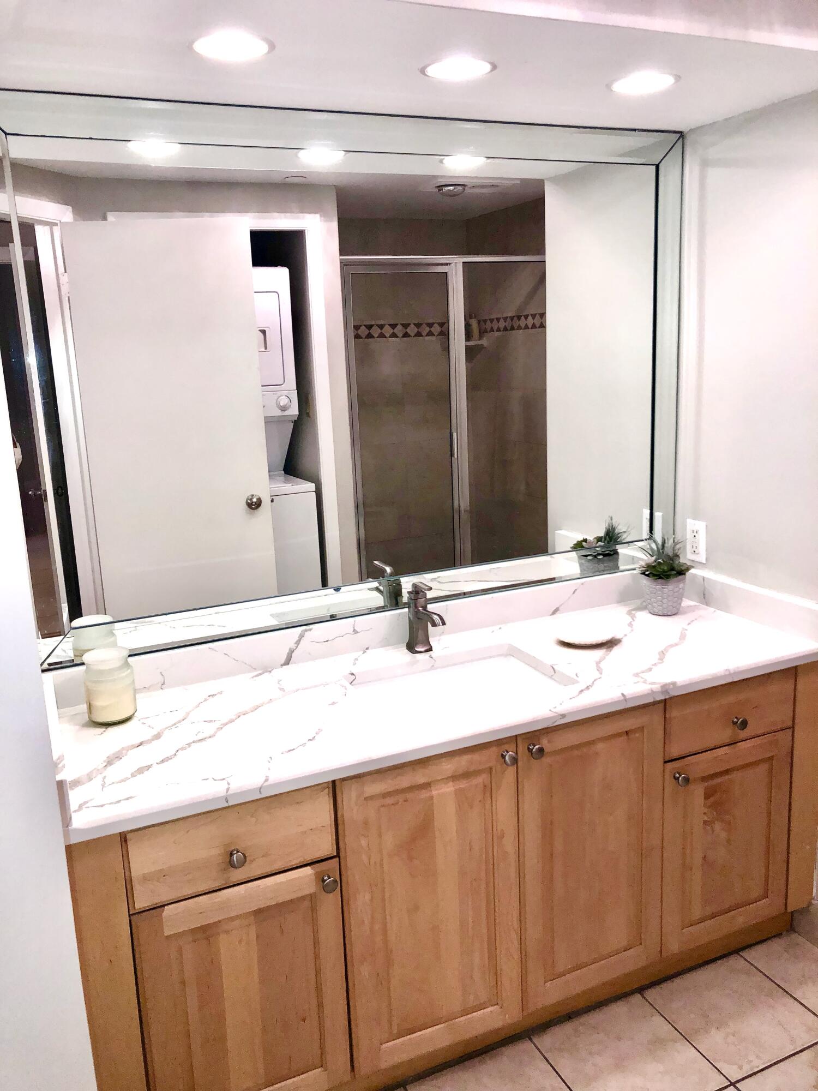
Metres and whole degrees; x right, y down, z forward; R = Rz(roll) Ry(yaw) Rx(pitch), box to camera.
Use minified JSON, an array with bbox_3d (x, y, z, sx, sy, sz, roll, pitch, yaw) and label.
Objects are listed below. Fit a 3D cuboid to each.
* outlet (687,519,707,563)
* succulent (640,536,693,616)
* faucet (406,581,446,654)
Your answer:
[{"bbox_3d":[0.808,-0.015,2.486,0.009,0.115,0.071,-8,13,-23],"label":"outlet"},{"bbox_3d":[0.699,0.083,2.396,0.140,0.204,0.140,-3,12,1],"label":"succulent"},{"bbox_3d":[0.042,0.184,2.148,0.053,0.177,0.155,-8,13,-23],"label":"faucet"}]

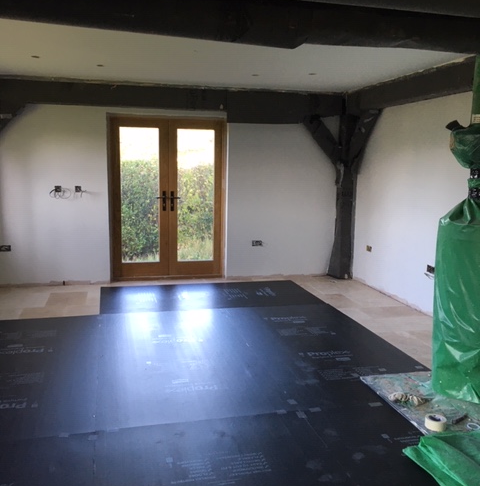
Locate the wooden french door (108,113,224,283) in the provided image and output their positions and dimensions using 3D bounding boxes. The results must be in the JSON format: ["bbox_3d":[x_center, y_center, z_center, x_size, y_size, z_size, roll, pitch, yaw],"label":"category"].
[{"bbox_3d":[-0.924,-0.551,6.907,1.460,2.070,0.110,-1,9,-14],"label":"wooden french door"}]

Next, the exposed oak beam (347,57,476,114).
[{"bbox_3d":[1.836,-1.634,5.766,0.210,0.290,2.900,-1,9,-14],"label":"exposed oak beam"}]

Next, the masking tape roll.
[{"bbox_3d":[1.153,1.059,3.153,0.118,0.053,0.118,1,8,0],"label":"masking tape roll"}]

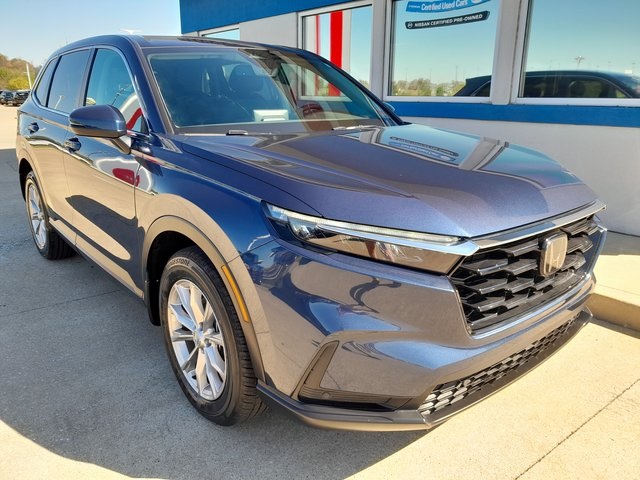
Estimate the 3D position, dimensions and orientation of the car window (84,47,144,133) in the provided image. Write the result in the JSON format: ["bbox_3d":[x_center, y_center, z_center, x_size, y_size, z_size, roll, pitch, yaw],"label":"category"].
[{"bbox_3d":[-0.969,-0.766,2.462,0.080,0.460,0.950,16,1,-43],"label":"car window"}]

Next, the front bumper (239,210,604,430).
[{"bbox_3d":[0.607,0.177,2.008,1.800,0.630,0.640,-13,20,-39],"label":"front bumper"}]

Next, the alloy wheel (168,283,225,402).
[{"bbox_3d":[-0.410,0.371,1.984,0.190,0.484,0.484,-13,20,-39],"label":"alloy wheel"}]

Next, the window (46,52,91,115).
[{"bbox_3d":[-1.545,-0.987,3.125,0.070,0.390,0.760,16,1,-43],"label":"window"}]

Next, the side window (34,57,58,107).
[{"bbox_3d":[-1.943,-1.127,3.579,0.070,0.350,0.440,16,1,-43],"label":"side window"}]

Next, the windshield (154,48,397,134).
[{"bbox_3d":[-0.281,-0.840,2.809,1.410,0.160,0.900,-13,53,-39],"label":"windshield"}]

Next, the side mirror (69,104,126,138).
[{"bbox_3d":[-0.977,-0.518,2.219,0.230,0.150,0.165,-13,20,-39],"label":"side mirror"}]

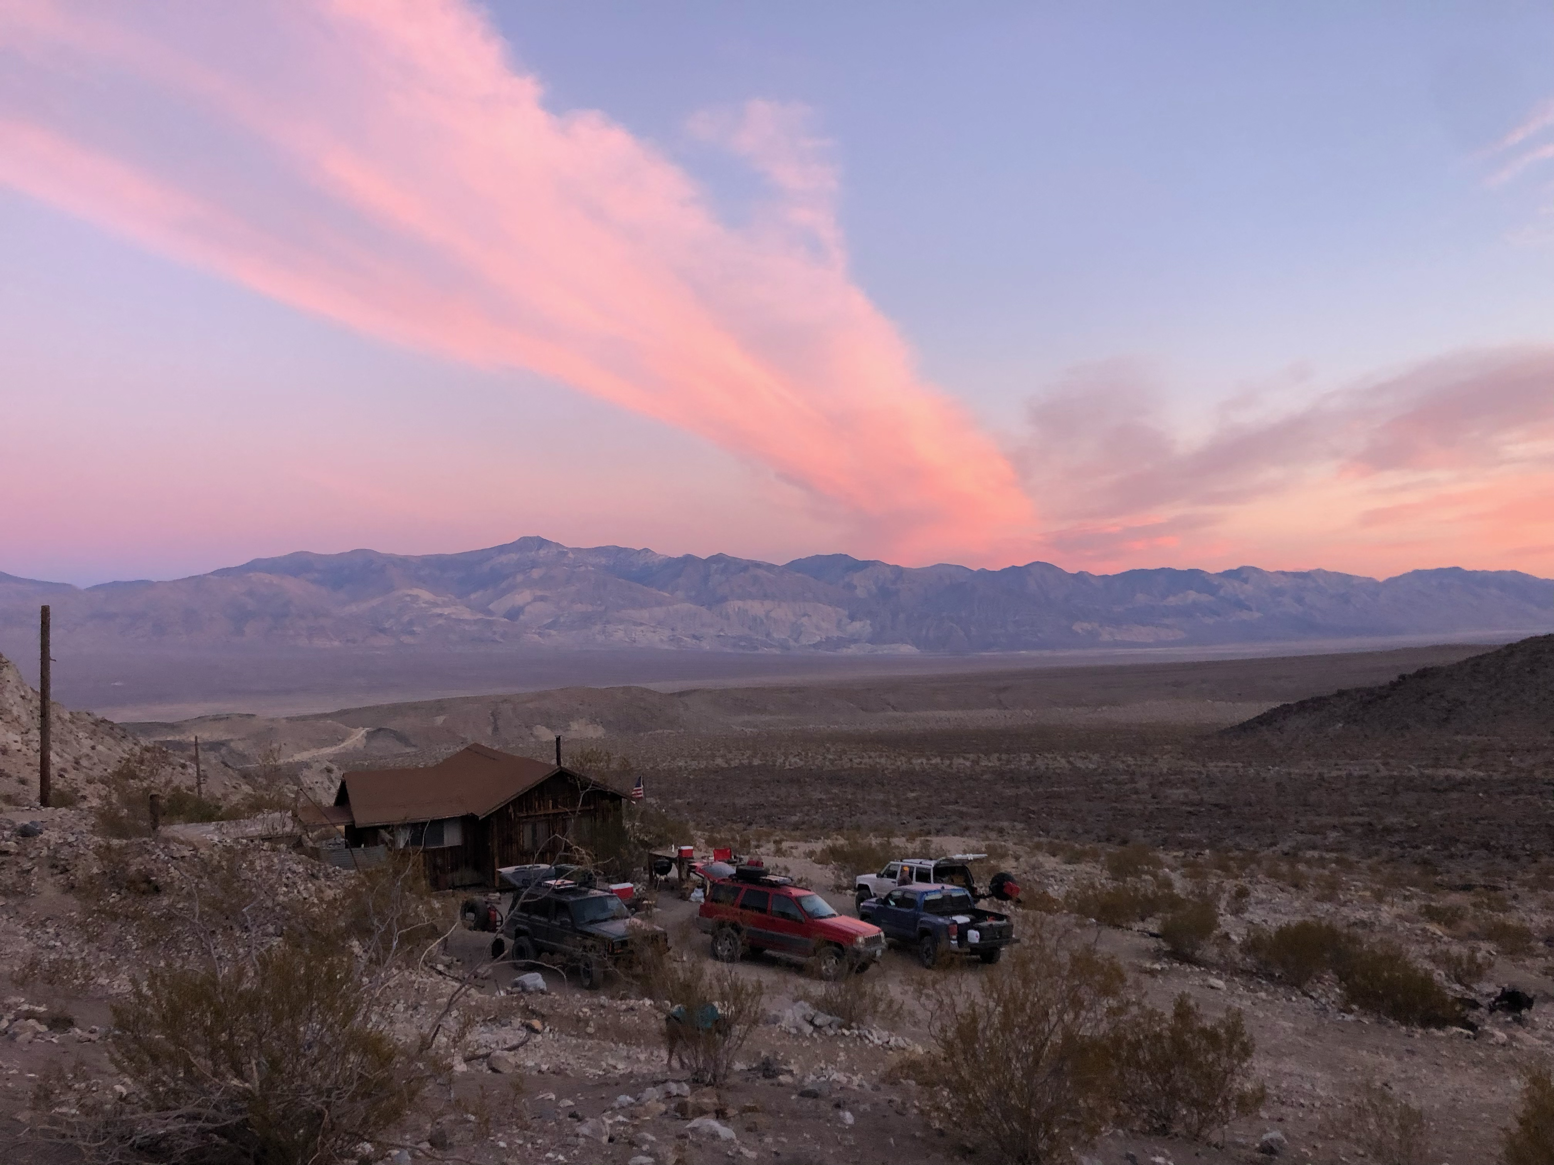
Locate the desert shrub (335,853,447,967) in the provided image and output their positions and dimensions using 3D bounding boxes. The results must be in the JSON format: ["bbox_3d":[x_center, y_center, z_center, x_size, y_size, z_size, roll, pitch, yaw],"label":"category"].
[{"bbox_3d":[-8.692,7.319,28.339,2.450,2.500,2.300,1,-2,-17],"label":"desert shrub"}]

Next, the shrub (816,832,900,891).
[{"bbox_3d":[3.019,10.327,47.000,3.020,1.900,2.410,0,-2,0],"label":"shrub"}]

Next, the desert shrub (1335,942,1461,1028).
[{"bbox_3d":[13.338,8.525,27.027,2.650,1.700,2.100,-1,-2,26],"label":"desert shrub"}]

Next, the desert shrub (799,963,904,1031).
[{"bbox_3d":[1.328,7.256,22.000,1.700,1.090,1.440,0,-2,0],"label":"desert shrub"}]

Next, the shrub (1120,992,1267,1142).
[{"bbox_3d":[5.262,6.129,16.029,1.850,1.820,1.750,-1,-2,18],"label":"shrub"}]

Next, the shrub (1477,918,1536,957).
[{"bbox_3d":[21.361,10.369,36.818,1.700,1.120,1.500,-1,-2,30],"label":"shrub"}]

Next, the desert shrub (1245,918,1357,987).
[{"bbox_3d":[12.859,9.147,31.000,2.670,1.590,2.140,0,-2,0],"label":"desert shrub"}]

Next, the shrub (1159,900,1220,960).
[{"bbox_3d":[11.247,9.387,34.325,1.570,1.600,1.500,-1,-2,18],"label":"shrub"}]

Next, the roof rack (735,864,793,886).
[{"bbox_3d":[-0.340,7.171,30.385,1.250,0.340,1.080,0,-8,29],"label":"roof rack"}]

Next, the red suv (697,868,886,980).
[{"bbox_3d":[0.360,8.149,29.816,4.520,1.930,1.820,0,-8,29],"label":"red suv"}]

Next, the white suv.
[{"bbox_3d":[4.169,9.378,38.879,1.820,1.900,4.350,3,-7,-32],"label":"white suv"}]

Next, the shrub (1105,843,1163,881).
[{"bbox_3d":[14.481,11.329,51.000,2.200,1.450,1.980,0,-2,0],"label":"shrub"}]

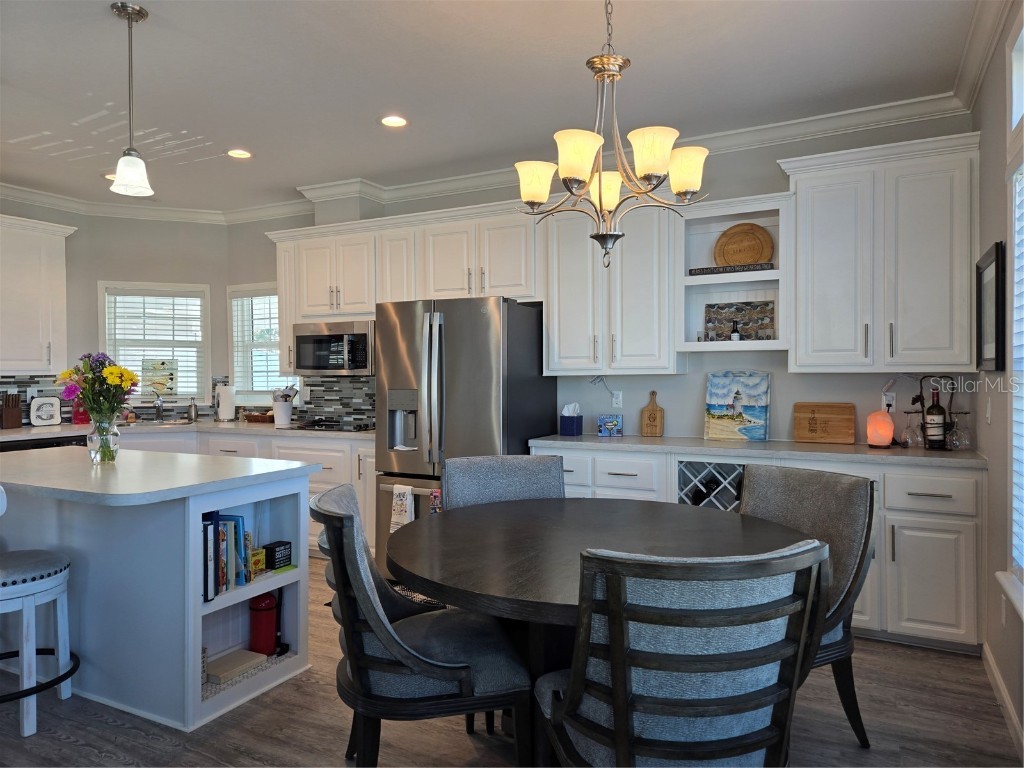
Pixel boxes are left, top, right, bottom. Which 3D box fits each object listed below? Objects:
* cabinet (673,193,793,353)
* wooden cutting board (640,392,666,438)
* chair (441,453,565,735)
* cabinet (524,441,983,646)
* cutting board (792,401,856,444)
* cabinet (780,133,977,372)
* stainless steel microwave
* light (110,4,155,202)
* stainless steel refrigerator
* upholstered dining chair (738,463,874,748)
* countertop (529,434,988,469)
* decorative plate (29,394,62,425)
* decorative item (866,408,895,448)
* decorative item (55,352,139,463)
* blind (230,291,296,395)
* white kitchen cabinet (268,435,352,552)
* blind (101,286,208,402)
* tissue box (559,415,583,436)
[{"bbox_3d":[1.273,-0.598,3.870,0.597,0.829,0.323,0,1,29],"label":"cabinet"},{"bbox_3d":[0.889,0.193,4.306,0.146,0.290,0.025,0,-5,28],"label":"wooden cutting board"},{"bbox_3d":[0.022,0.804,2.930,0.590,0.920,0.670,0,0,-17],"label":"chair"},{"bbox_3d":[1.258,0.802,3.842,2.290,0.902,0.575,0,0,28],"label":"cabinet"},{"bbox_3d":[1.764,0.221,3.840,0.317,0.231,0.025,0,-7,28],"label":"cutting board"},{"bbox_3d":[1.884,-0.613,3.519,0.864,1.107,0.353,0,1,29],"label":"cabinet"},{"bbox_3d":[-1.258,-0.264,5.216,0.763,0.391,0.399,0,1,29],"label":"stainless steel microwave"},{"bbox_3d":[-1.503,-1.120,2.680,0.150,0.710,0.150,0,0,28],"label":"light"},{"bbox_3d":[-0.287,0.374,4.391,0.918,1.778,0.788,0,1,29],"label":"stainless steel refrigerator"},{"bbox_3d":[0.883,0.819,2.562,0.667,0.949,0.586,-1,1,-26],"label":"upholstered dining chair"},{"bbox_3d":[1.252,0.359,3.837,2.303,0.040,0.585,0,0,28],"label":"countertop"},{"bbox_3d":[-3.616,0.216,5.288,0.040,0.222,0.217,0,2,37],"label":"decorative plate"},{"bbox_3d":[1.942,0.242,3.584,0.118,0.195,0.110,0,0,28],"label":"decorative item"},{"bbox_3d":[-2.002,0.117,3.298,0.384,0.535,0.364,-1,1,-30],"label":"decorative item"},{"bbox_3d":[-2.140,-0.376,5.893,0.798,0.914,0.061,0,1,29],"label":"blind"},{"bbox_3d":[-1.305,0.815,5.145,0.790,0.860,0.625,0,0,28],"label":"white kitchen cabinet"},{"bbox_3d":[-3.051,-0.338,5.816,0.778,0.954,0.061,-1,1,-21],"label":"blind"},{"bbox_3d":[0.385,0.268,4.408,0.113,0.129,0.113,0,1,29],"label":"tissue box"}]

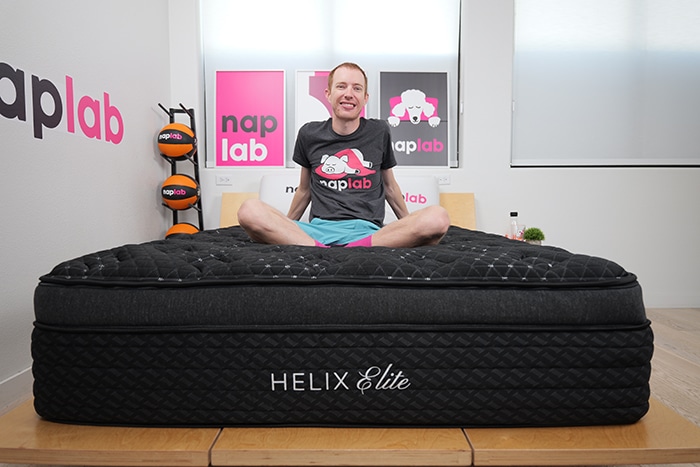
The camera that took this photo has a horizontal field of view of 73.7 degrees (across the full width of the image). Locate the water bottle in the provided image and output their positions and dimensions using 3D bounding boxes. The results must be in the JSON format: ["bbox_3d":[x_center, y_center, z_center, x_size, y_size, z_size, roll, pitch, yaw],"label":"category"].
[{"bbox_3d":[1.125,-0.037,3.190,0.060,0.220,0.060,0,4,0],"label":"water bottle"}]

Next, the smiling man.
[{"bbox_3d":[-0.030,-0.335,1.960,0.850,0.820,0.720,0,4,0],"label":"smiling man"}]

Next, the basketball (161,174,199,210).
[{"bbox_3d":[-1.127,-0.273,3.110,0.240,0.240,0.240,0,4,0],"label":"basketball"}]

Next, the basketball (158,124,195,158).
[{"bbox_3d":[-1.153,-0.615,3.120,0.240,0.240,0.240,0,4,0],"label":"basketball"}]

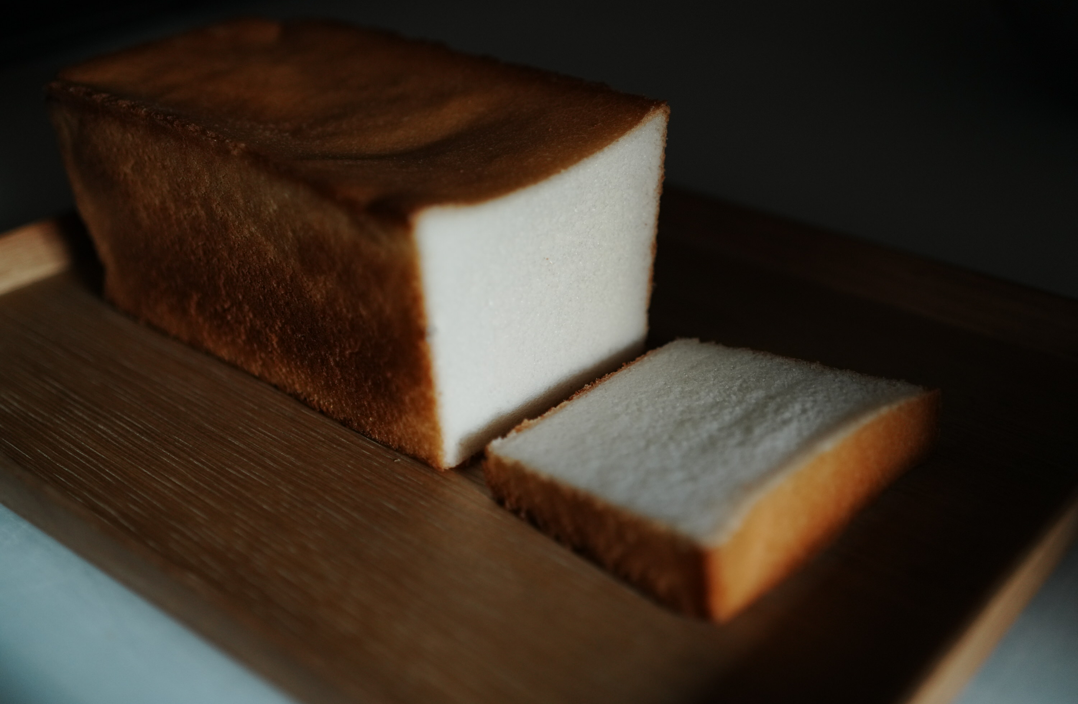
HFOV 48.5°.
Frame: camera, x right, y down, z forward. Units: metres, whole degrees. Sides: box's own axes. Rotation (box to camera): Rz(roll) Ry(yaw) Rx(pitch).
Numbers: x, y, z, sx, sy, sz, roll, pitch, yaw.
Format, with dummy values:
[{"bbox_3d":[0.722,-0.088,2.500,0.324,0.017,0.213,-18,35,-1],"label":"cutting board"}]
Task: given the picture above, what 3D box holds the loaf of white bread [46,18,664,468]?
[{"bbox_3d":[-0.074,-0.052,0.454,0.232,0.092,0.110,20,36,41],"label":"loaf of white bread"}]

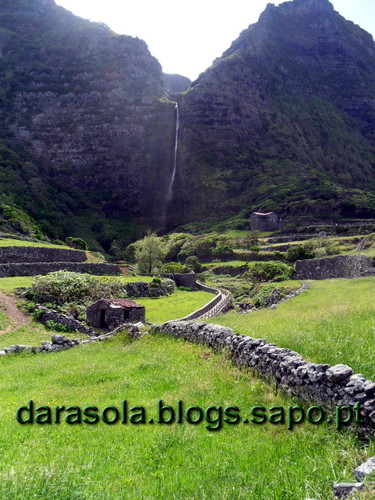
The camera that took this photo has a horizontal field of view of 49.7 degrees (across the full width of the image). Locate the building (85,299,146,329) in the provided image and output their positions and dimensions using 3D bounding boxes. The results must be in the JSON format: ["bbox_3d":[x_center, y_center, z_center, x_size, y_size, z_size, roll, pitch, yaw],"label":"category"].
[{"bbox_3d":[-6.453,5.822,36.500,3.200,2.650,4.100,-2,-4,32],"label":"building"}]

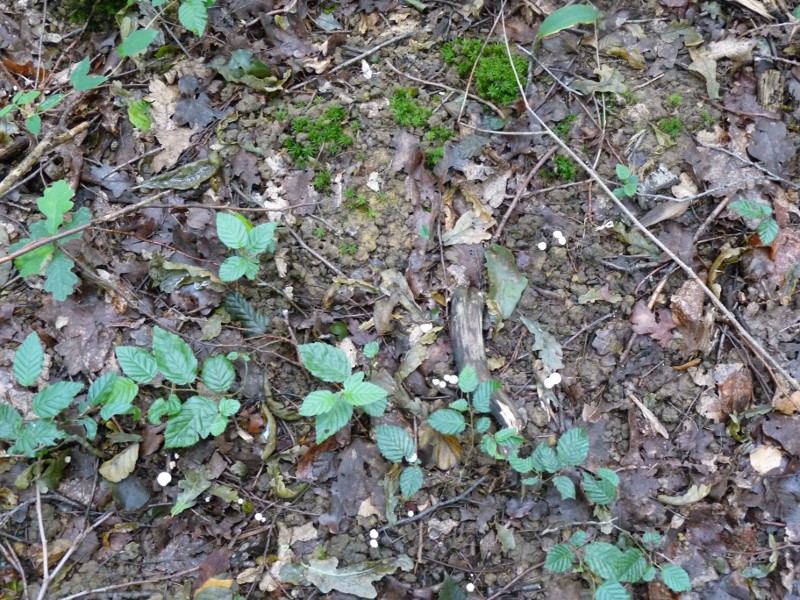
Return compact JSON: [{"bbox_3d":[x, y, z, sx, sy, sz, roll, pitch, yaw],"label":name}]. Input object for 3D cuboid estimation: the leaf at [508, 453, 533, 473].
[{"bbox_3d":[0.123,0.166,1.145,0.025,0.010,0.017,22,60,14],"label":"leaf"}]

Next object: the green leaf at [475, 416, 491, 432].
[{"bbox_3d":[0.092,0.139,1.239,0.022,0.006,0.015,-40,70,-18],"label":"green leaf"}]

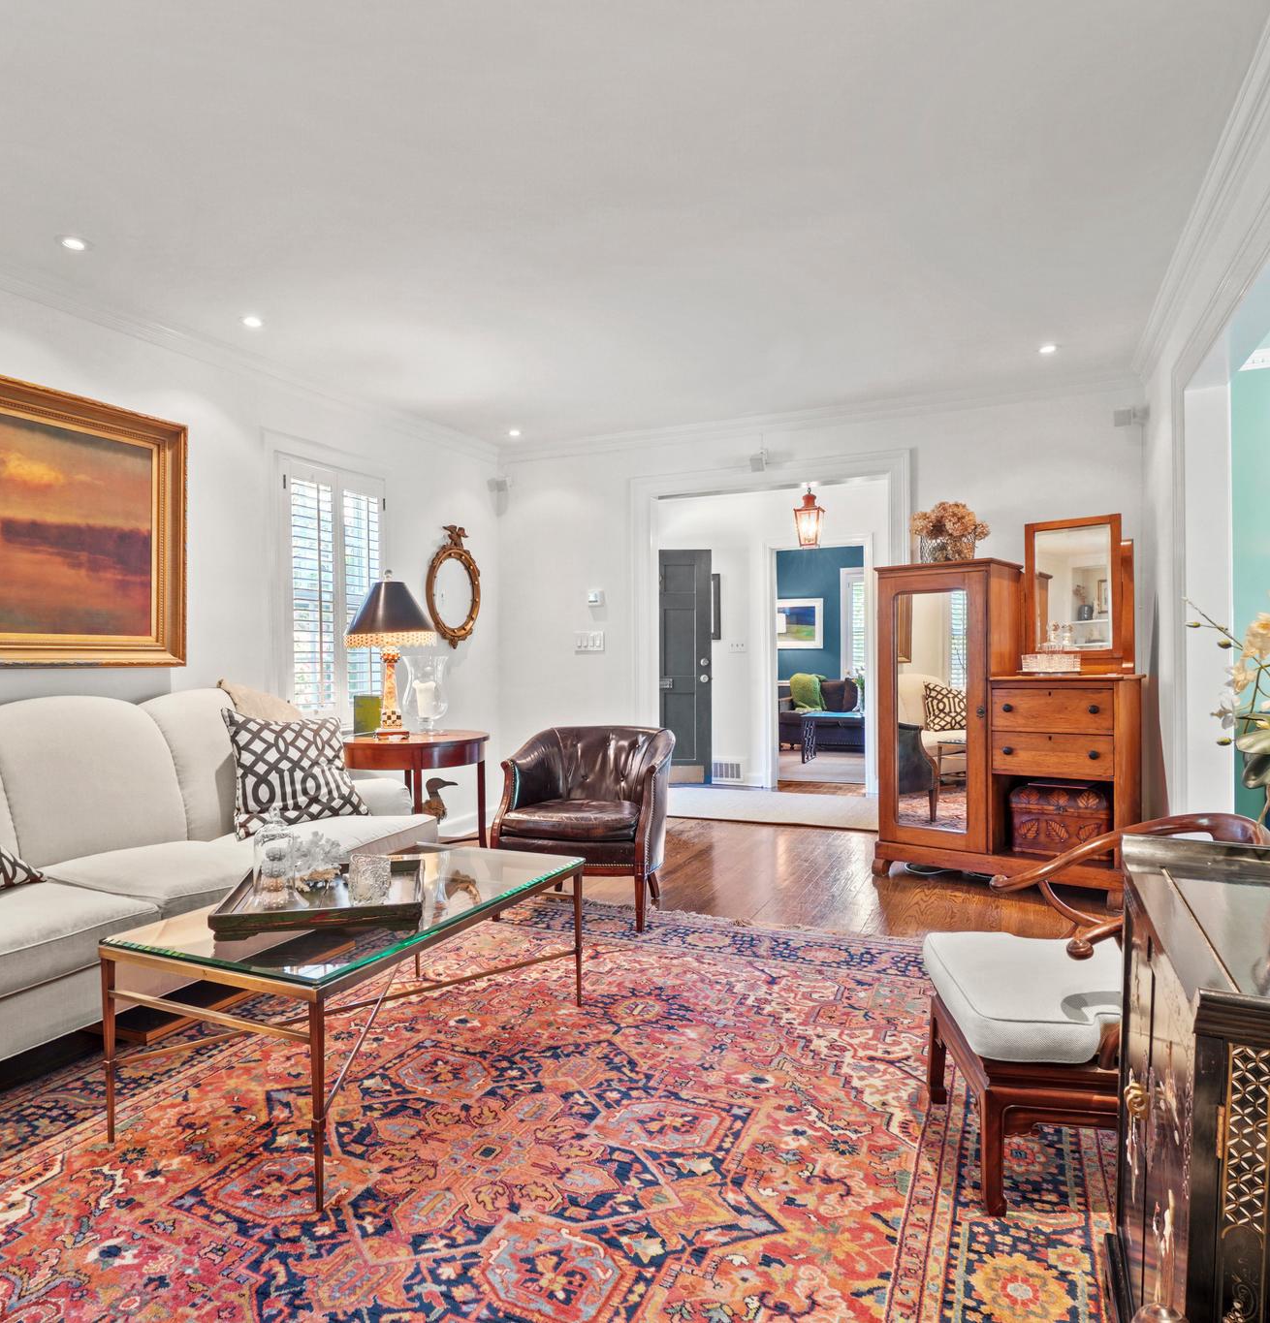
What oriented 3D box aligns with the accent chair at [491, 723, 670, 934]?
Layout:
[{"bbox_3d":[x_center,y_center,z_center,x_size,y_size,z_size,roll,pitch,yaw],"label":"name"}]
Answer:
[{"bbox_3d":[-0.221,0.699,3.714,0.694,0.784,0.650,0,0,13],"label":"accent chair"}]

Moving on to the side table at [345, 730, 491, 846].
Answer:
[{"bbox_3d":[-1.108,0.739,4.194,0.745,0.702,0.745,0,1,25],"label":"side table"}]

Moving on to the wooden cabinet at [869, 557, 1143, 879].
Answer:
[{"bbox_3d":[1.788,0.303,4.024,1.081,1.557,0.482,0,1,41],"label":"wooden cabinet"}]

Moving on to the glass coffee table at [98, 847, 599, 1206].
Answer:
[{"bbox_3d":[-0.689,0.873,2.289,0.655,0.461,1.120,0,1,25],"label":"glass coffee table"}]

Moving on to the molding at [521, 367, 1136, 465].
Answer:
[{"bbox_3d":[0.770,-1.380,4.782,3.724,0.112,0.090,0,1,25],"label":"molding"}]

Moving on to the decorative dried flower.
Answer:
[{"bbox_3d":[1.586,-0.706,4.182,0.364,0.235,0.336,0,1,41],"label":"decorative dried flower"}]

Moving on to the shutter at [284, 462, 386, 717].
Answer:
[{"bbox_3d":[-1.521,-0.351,4.274,0.039,1.282,0.706,0,1,25],"label":"shutter"}]

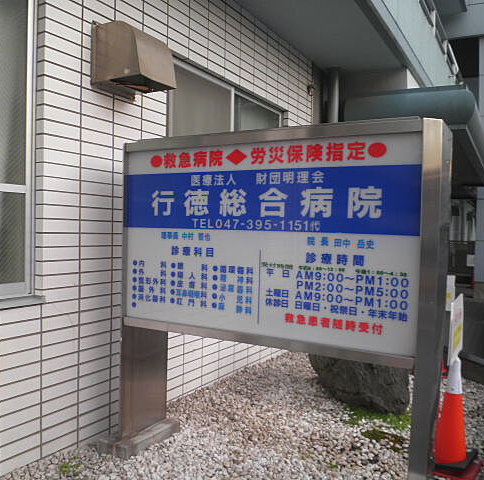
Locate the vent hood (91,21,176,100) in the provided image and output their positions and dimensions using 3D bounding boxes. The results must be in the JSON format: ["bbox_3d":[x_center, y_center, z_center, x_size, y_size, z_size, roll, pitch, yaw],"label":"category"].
[{"bbox_3d":[-0.612,-1.059,2.767,0.388,0.362,0.311,2,1,31],"label":"vent hood"}]

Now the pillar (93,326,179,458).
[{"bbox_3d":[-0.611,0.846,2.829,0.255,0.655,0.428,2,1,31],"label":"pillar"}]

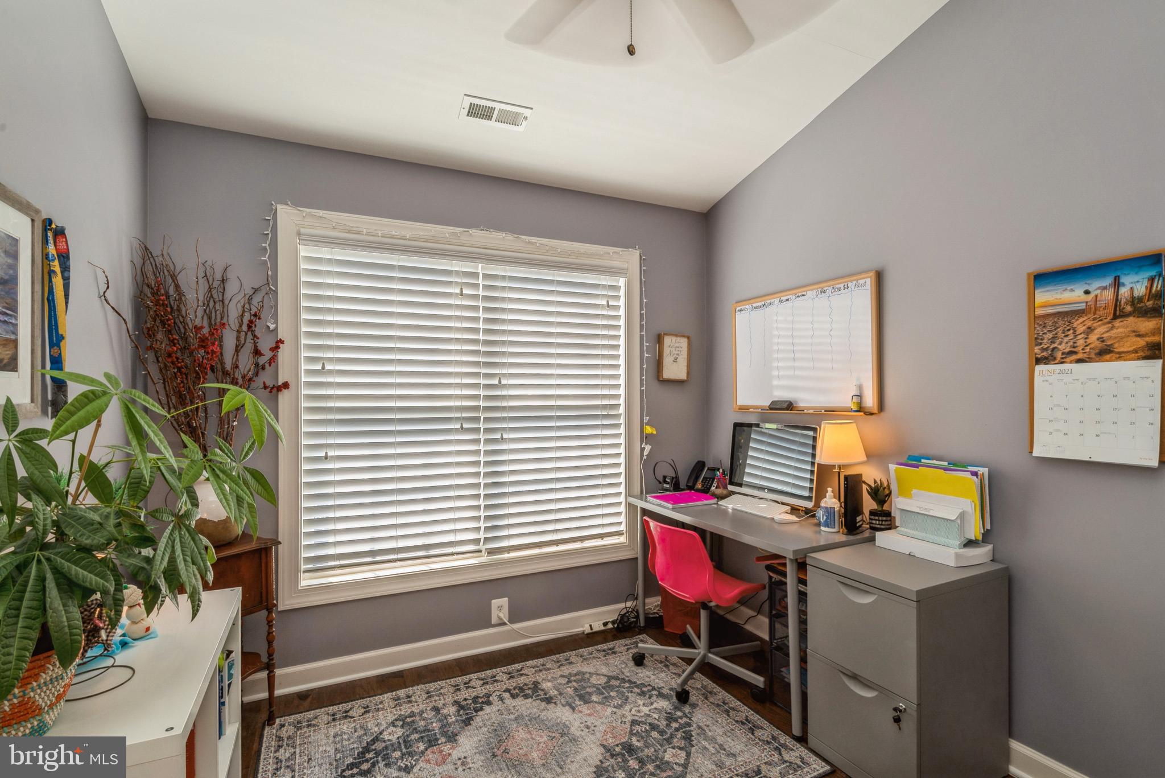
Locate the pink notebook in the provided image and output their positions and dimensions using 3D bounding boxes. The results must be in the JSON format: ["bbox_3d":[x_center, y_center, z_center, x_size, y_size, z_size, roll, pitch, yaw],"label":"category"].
[{"bbox_3d":[0.554,0.617,2.895,0.305,0.021,0.258,0,-1,-29],"label":"pink notebook"}]

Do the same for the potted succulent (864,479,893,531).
[{"bbox_3d":[1.288,0.496,2.255,0.125,0.225,0.130,0,-1,-25],"label":"potted succulent"}]

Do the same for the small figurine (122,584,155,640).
[{"bbox_3d":[-1.094,0.540,1.277,0.063,0.126,0.055,0,-1,-24],"label":"small figurine"}]

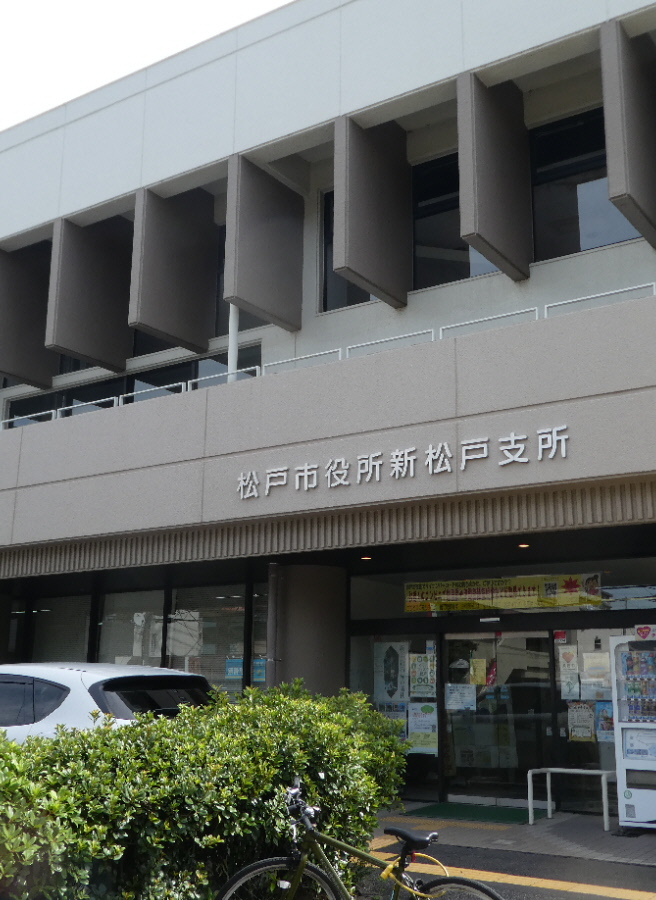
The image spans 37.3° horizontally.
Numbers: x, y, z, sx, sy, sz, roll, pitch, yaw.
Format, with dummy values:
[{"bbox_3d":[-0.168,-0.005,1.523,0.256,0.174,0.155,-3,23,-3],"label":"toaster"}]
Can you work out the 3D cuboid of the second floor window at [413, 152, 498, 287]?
[{"bbox_3d":[1.586,-2.808,11.517,1.350,1.680,0.100,-8,-16,33],"label":"second floor window"}]

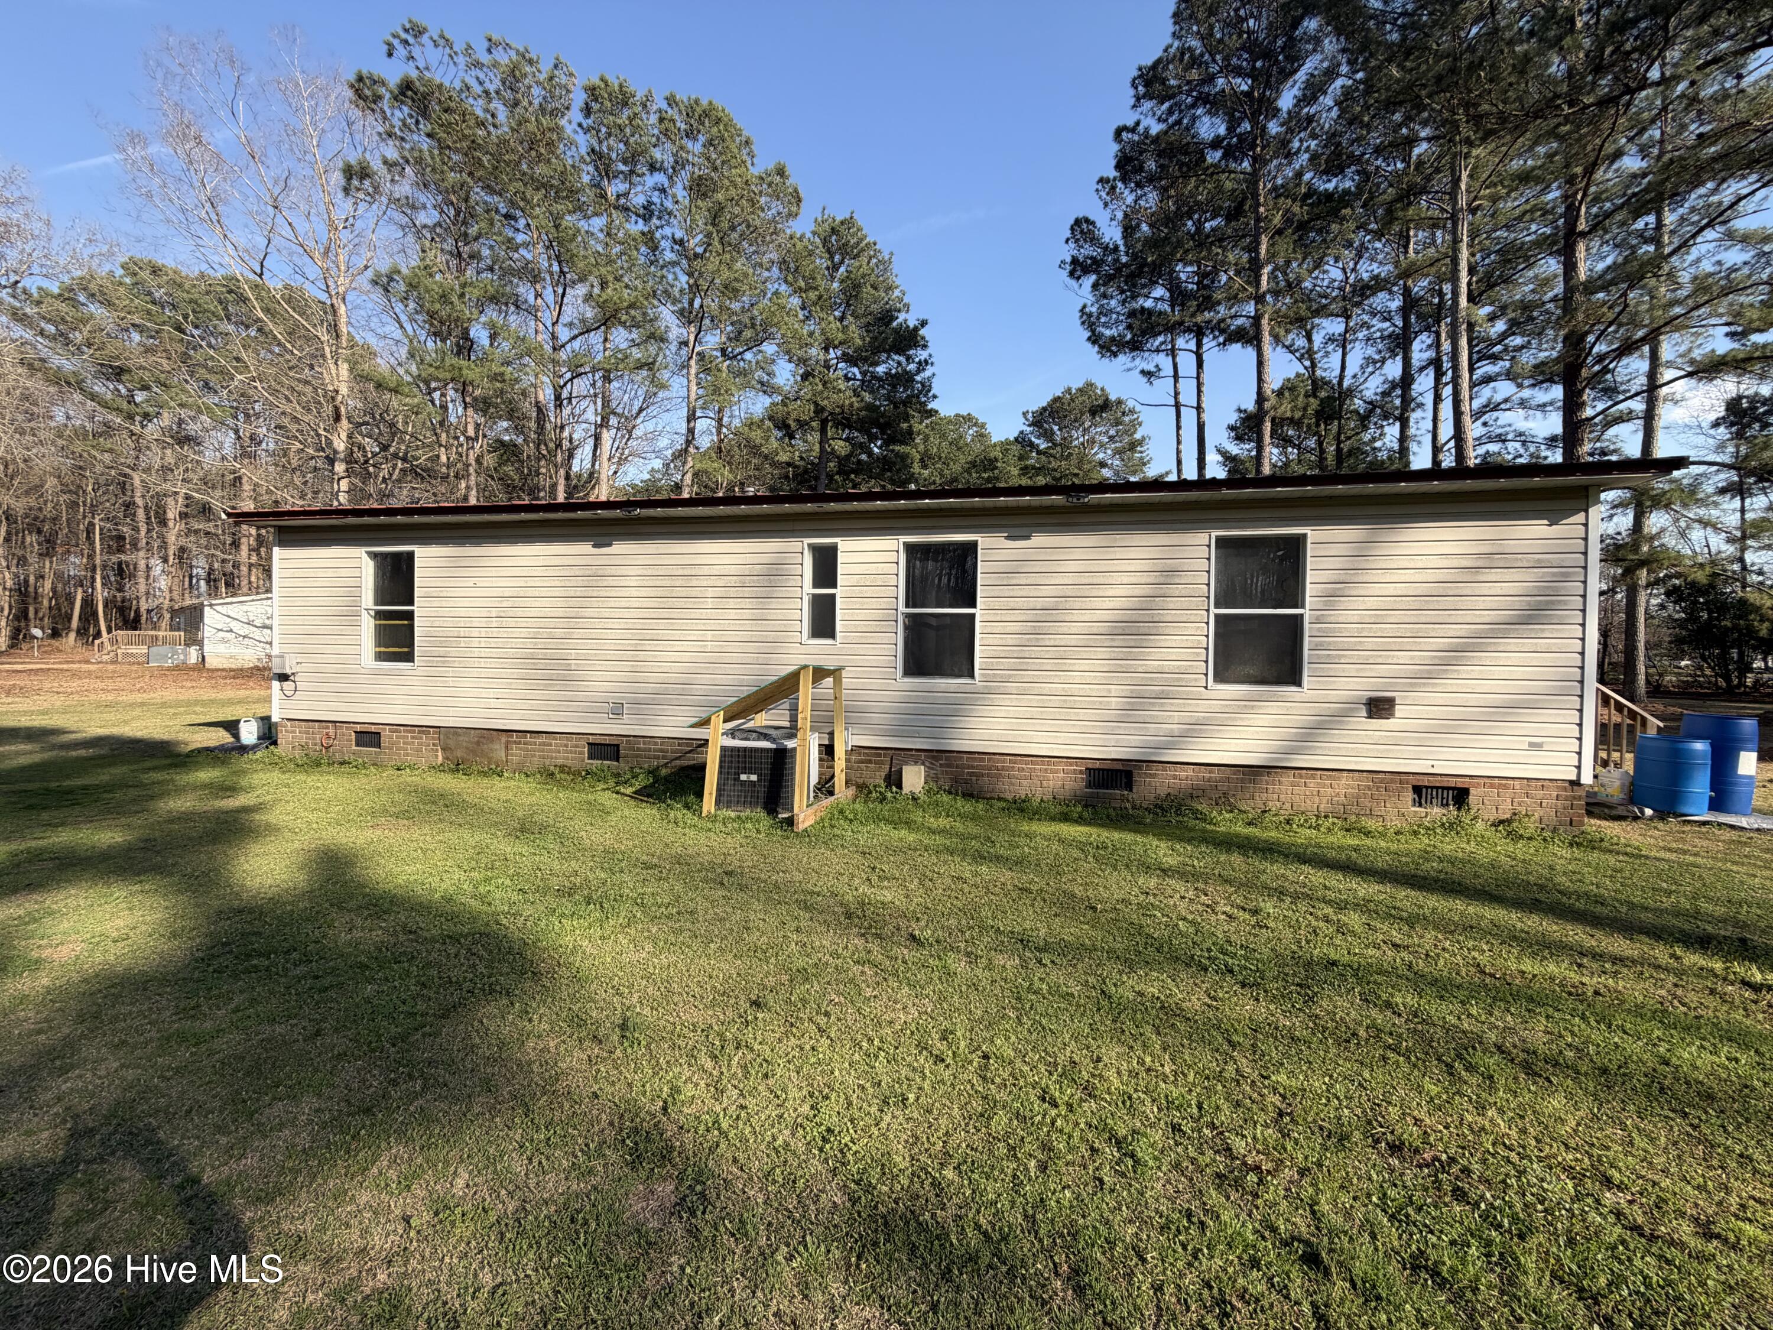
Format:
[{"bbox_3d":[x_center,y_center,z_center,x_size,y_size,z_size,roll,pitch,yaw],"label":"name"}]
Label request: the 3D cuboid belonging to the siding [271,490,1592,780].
[{"bbox_3d":[-0.966,-0.359,7.337,13.650,2.330,0.150,1,1,14],"label":"siding"}]

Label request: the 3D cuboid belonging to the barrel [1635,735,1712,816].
[{"bbox_3d":[7.540,1.045,6.900,0.520,0.680,0.520,1,1,0],"label":"barrel"}]

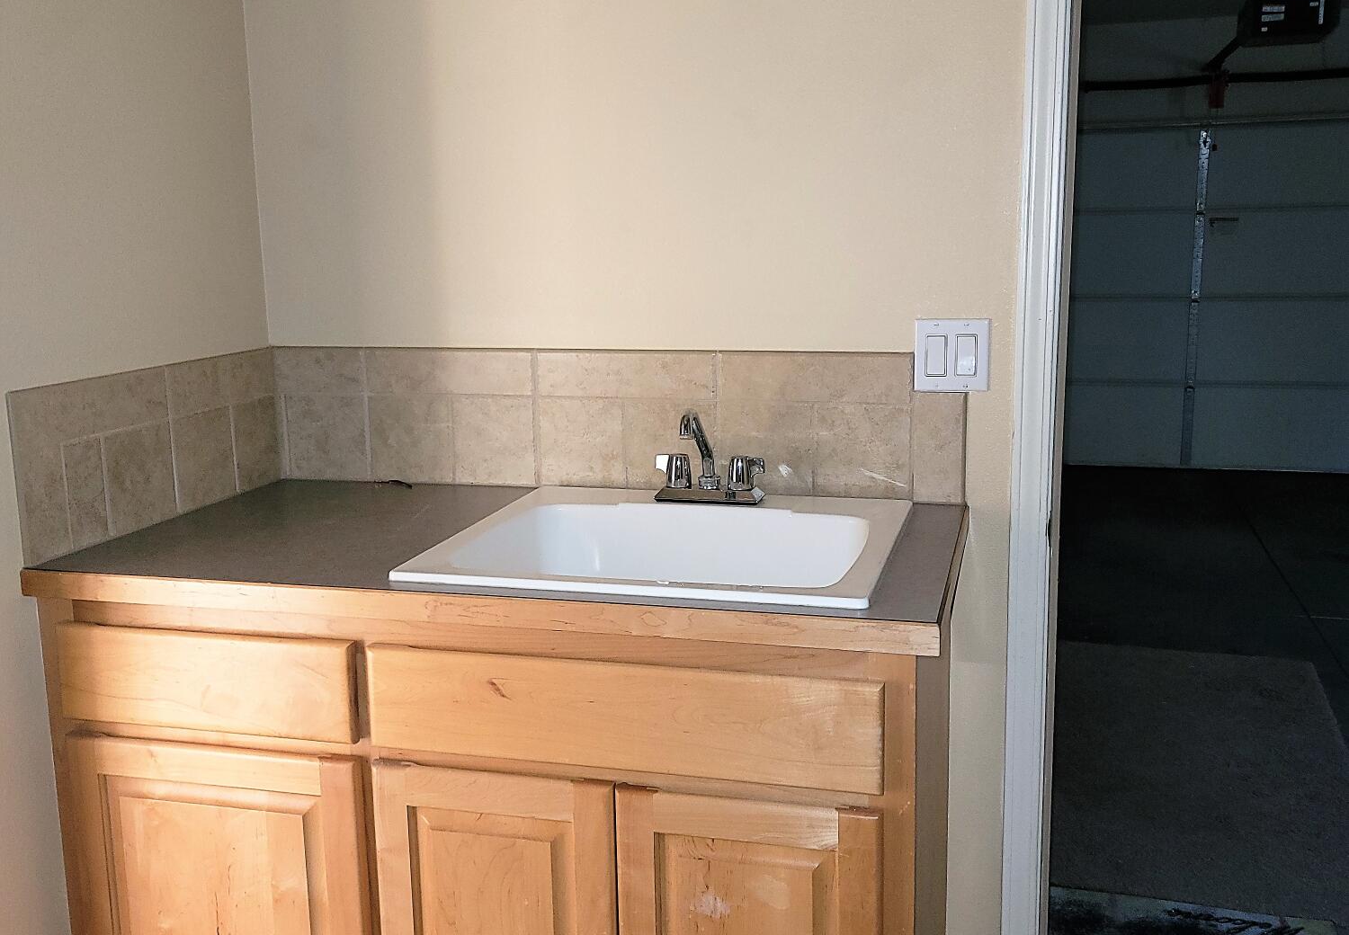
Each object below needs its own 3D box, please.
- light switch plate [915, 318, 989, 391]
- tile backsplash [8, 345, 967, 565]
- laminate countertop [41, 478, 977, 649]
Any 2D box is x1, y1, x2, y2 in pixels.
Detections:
[{"bbox_3d":[0.436,-0.176,2.041,0.115,0.114,0.010,2,11,15],"label":"light switch plate"},{"bbox_3d":[-0.219,-0.022,1.916,1.239,0.246,0.644,2,11,15],"label":"tile backsplash"},{"bbox_3d":[-0.215,0.120,1.942,1.242,0.044,0.644,2,11,15],"label":"laminate countertop"}]

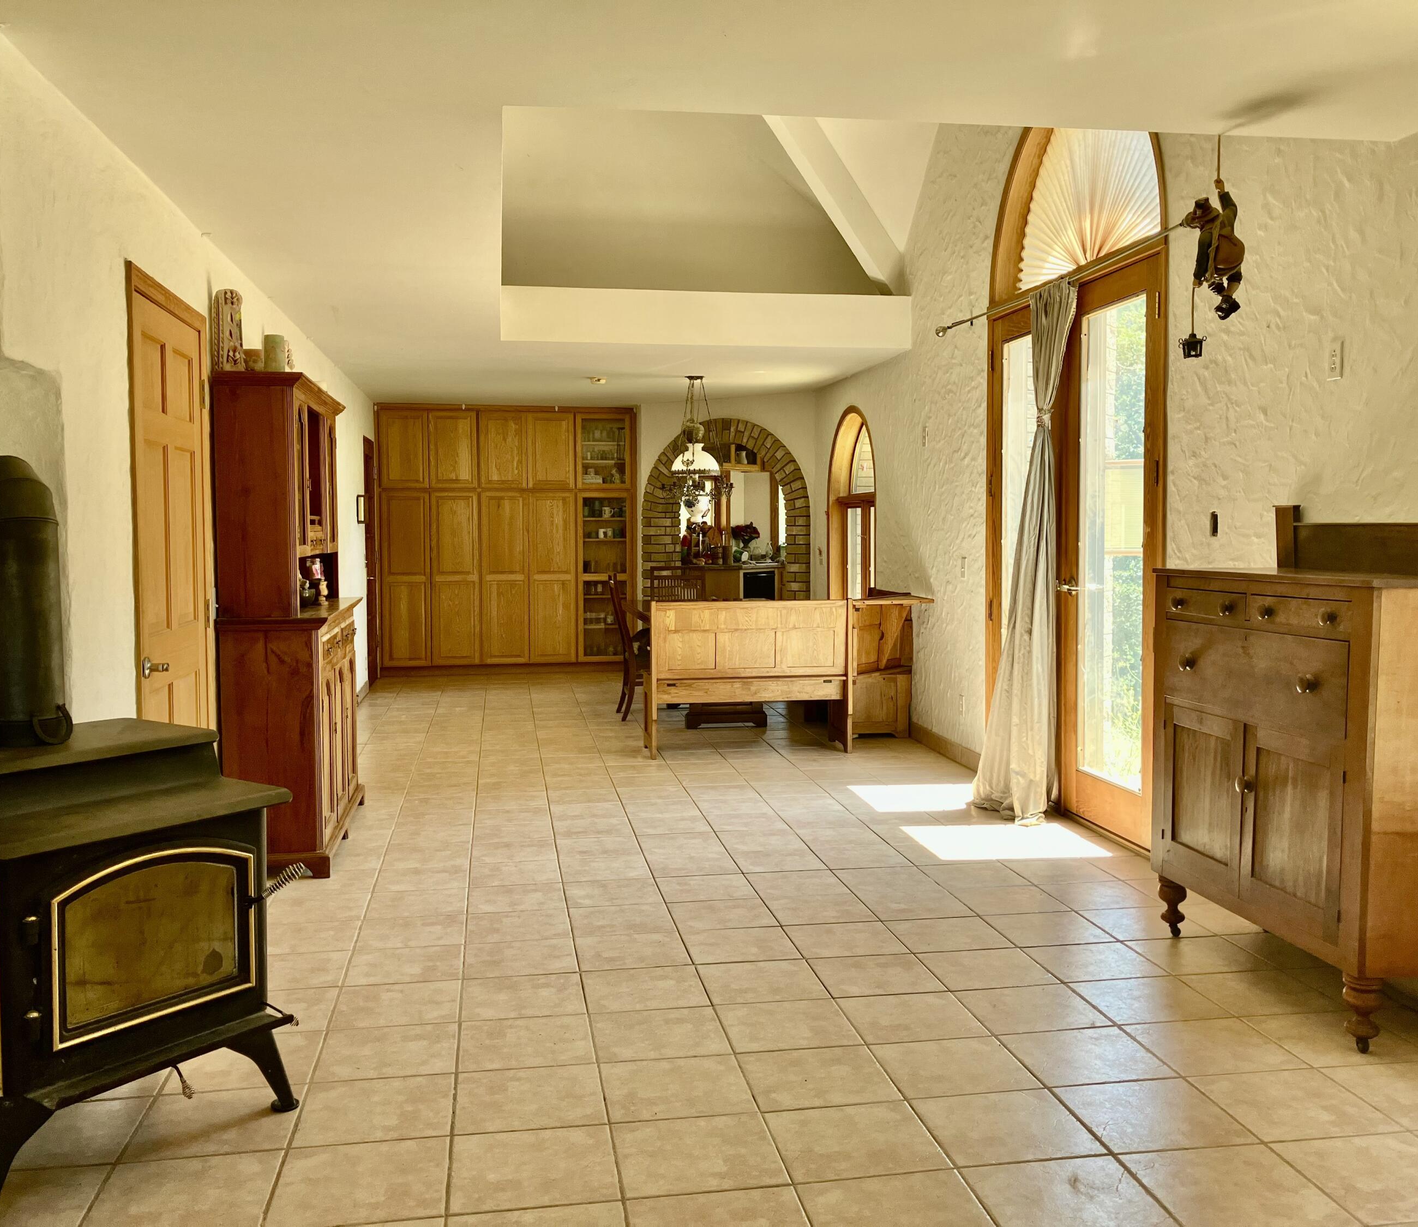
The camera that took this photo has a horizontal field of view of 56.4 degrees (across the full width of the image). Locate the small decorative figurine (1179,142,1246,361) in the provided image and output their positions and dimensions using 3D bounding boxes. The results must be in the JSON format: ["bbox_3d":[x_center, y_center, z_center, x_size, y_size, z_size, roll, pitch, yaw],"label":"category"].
[{"bbox_3d":[1.409,-1.019,3.703,0.140,0.610,0.160,-3,5,-33],"label":"small decorative figurine"}]

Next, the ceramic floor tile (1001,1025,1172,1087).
[{"bbox_3d":[0.934,1.104,3.287,0.332,0.011,0.326,-1,4,-9],"label":"ceramic floor tile"}]

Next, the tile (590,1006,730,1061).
[{"bbox_3d":[-0.130,1.088,3.411,0.332,0.014,0.324,-1,4,-9],"label":"tile"}]

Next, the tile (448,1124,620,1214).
[{"bbox_3d":[-0.371,1.180,2.813,0.343,0.010,0.335,-1,4,-9],"label":"tile"}]

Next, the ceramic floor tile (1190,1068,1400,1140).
[{"bbox_3d":[1.290,1.091,2.931,0.320,0.010,0.320,-1,4,-9],"label":"ceramic floor tile"}]

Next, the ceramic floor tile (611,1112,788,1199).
[{"bbox_3d":[-0.025,1.142,2.786,0.332,0.011,0.326,-1,4,-9],"label":"ceramic floor tile"}]

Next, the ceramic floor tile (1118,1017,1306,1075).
[{"bbox_3d":[1.238,1.070,3.254,0.320,0.010,0.320,-1,4,-9],"label":"ceramic floor tile"}]

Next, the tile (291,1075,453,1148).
[{"bbox_3d":[-0.744,1.120,2.977,0.332,0.014,0.324,-1,4,-9],"label":"tile"}]

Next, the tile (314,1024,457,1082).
[{"bbox_3d":[-0.797,1.099,3.302,0.332,0.014,0.324,-1,4,-9],"label":"tile"}]

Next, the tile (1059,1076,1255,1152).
[{"bbox_3d":[0.988,1.125,2.959,0.332,0.011,0.326,-1,4,-9],"label":"tile"}]

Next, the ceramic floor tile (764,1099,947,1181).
[{"bbox_3d":[0.311,1.137,2.846,0.332,0.011,0.326,-1,4,-9],"label":"ceramic floor tile"}]

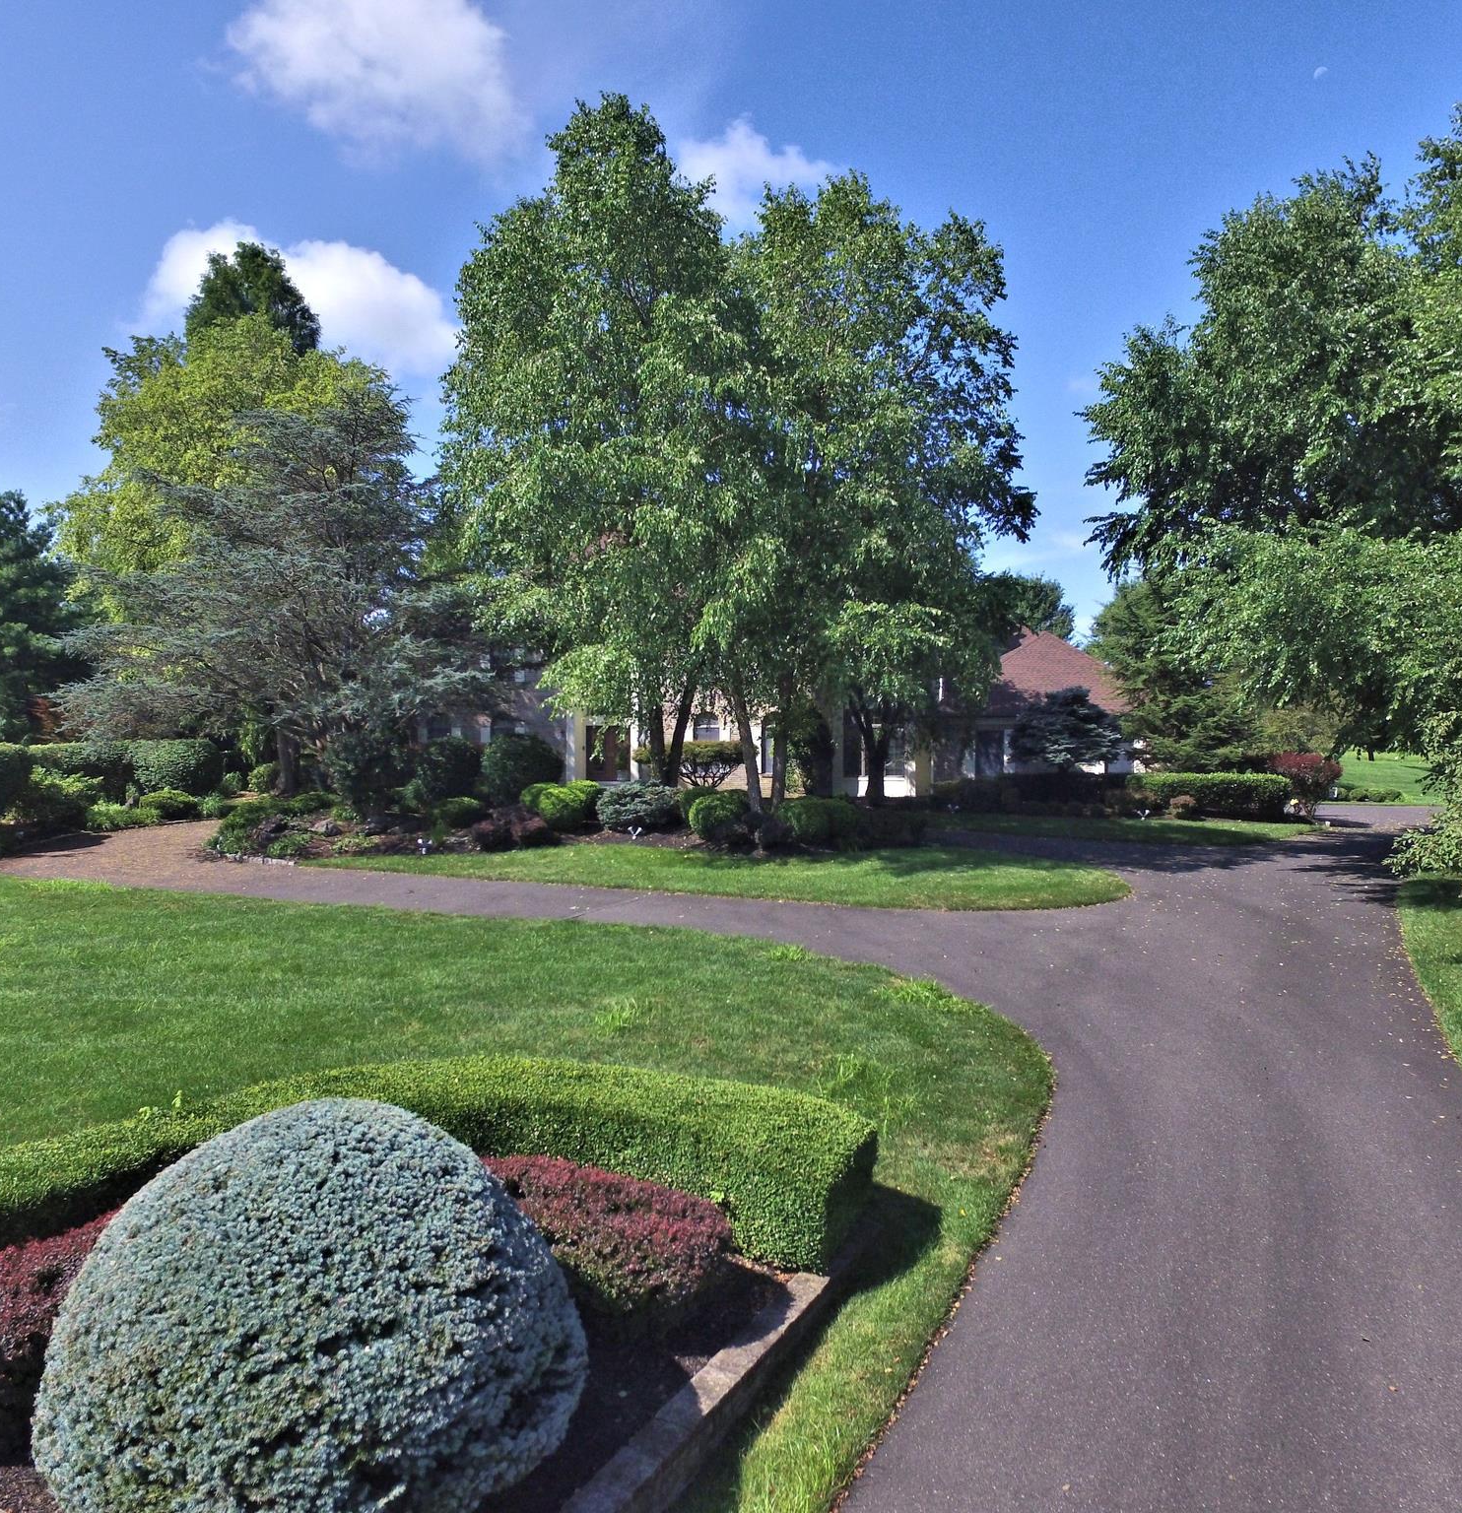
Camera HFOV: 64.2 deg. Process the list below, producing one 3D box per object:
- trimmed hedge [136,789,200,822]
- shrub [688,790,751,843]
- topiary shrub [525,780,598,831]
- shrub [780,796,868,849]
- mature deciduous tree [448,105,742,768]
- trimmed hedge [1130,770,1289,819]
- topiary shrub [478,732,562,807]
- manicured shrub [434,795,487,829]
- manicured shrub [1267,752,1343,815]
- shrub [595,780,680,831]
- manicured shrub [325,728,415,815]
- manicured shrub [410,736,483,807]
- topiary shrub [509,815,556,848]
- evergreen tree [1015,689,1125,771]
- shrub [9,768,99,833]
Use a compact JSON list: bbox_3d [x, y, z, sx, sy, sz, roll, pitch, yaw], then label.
[{"bbox_3d":[-16.046,1.283,33.238,1.650,0.850,1.500,0,5,0],"label":"trimmed hedge"},{"bbox_3d":[-0.301,1.526,29.700,1.650,1.290,1.500,0,2,-1],"label":"shrub"},{"bbox_3d":[-4.673,1.363,32.000,2.050,1.430,1.800,0,2,-8],"label":"topiary shrub"},{"bbox_3d":[2.349,1.639,29.200,2.240,1.300,1.900,0,2,5],"label":"shrub"},{"bbox_3d":[-3.765,-8.265,32.000,8.438,19.776,8.000,0,2,0],"label":"mature deciduous tree"},{"bbox_3d":[14.765,1.186,35.800,4.986,1.452,1.700,0,2,0],"label":"trimmed hedge"},{"bbox_3d":[-6.767,0.259,37.766,2.550,2.100,2.300,0,5,0],"label":"topiary shrub"},{"bbox_3d":[-7.053,1.485,30.500,1.444,0.949,1.400,0,2,0],"label":"manicured shrub"},{"bbox_3d":[17.744,0.852,36.000,2.337,2.045,2.200,0,2,0],"label":"manicured shrub"},{"bbox_3d":[-2.569,1.328,32.200,2.250,1.350,1.900,0,2,-5],"label":"shrub"},{"bbox_3d":[-10.707,0.513,34.500,2.530,2.490,2.300,-1,3,-17],"label":"manicured shrub"},{"bbox_3d":[-9.224,0.488,38.000,2.364,2.261,2.300,0,2,0],"label":"manicured shrub"},{"bbox_3d":[-4.839,1.824,28.400,1.070,0.820,1.000,0,2,-10],"label":"topiary shrub"},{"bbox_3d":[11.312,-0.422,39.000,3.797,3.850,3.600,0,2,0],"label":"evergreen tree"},{"bbox_3d":[-18.363,1.099,31.616,2.300,1.500,2.000,0,5,0],"label":"shrub"}]

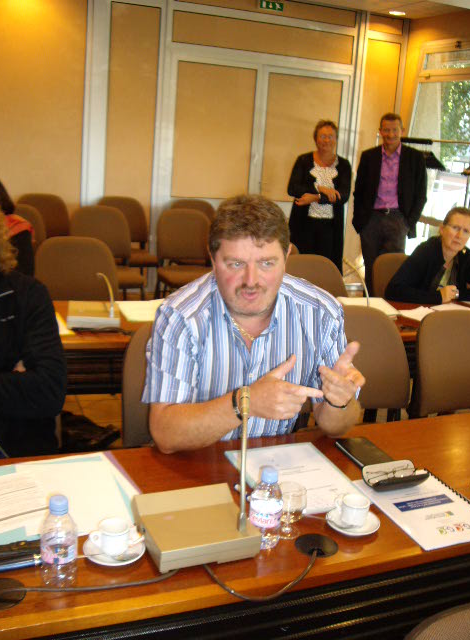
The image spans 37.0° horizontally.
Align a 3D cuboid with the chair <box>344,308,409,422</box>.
[{"bbox_3d":[0.529,0.450,2.470,0.490,0.900,0.570,-1,15,-21],"label":"chair"}]

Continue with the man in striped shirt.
[{"bbox_3d":[-0.038,0.327,1.918,0.560,1.340,0.800,1,14,-11],"label":"man in striped shirt"}]

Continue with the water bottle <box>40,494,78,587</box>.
[{"bbox_3d":[-0.297,0.369,1.187,0.061,0.155,0.061,-1,15,-19],"label":"water bottle"}]

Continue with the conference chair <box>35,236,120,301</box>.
[{"bbox_3d":[-0.809,0.046,3.707,0.490,0.900,0.570,-1,15,-21],"label":"conference chair"}]

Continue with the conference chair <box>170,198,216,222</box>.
[{"bbox_3d":[-0.328,-0.635,6.422,0.470,0.870,0.540,-2,15,-21],"label":"conference chair"}]

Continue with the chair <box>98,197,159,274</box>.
[{"bbox_3d":[-0.975,-0.643,6.380,0.490,0.900,0.570,-1,15,-21],"label":"chair"}]

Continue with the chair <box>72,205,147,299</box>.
[{"bbox_3d":[-0.975,-0.394,5.318,0.470,0.870,0.540,-2,15,-21],"label":"chair"}]

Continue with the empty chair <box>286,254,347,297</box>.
[{"bbox_3d":[0.441,0.148,3.583,0.470,0.870,0.540,-1,15,-18],"label":"empty chair"}]

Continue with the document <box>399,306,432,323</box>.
[{"bbox_3d":[0.898,-0.028,3.304,0.210,0.012,0.297,-1,15,-21],"label":"document"}]

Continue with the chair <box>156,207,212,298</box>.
[{"bbox_3d":[-0.358,-0.435,5.771,0.490,0.900,0.570,-1,15,-21],"label":"chair"}]

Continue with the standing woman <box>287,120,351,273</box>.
[{"bbox_3d":[0.670,-0.773,5.703,0.500,1.630,0.340,5,14,6],"label":"standing woman"}]

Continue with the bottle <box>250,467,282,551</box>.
[{"bbox_3d":[0.061,0.337,1.288,0.060,0.157,0.060,4,14,-1],"label":"bottle"}]

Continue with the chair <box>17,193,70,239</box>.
[{"bbox_3d":[-1.598,-0.607,5.980,0.470,0.870,0.540,-2,15,-21],"label":"chair"}]

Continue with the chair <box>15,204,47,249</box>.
[{"bbox_3d":[-1.540,-0.354,5.016,0.470,0.870,0.540,-2,15,-21],"label":"chair"}]

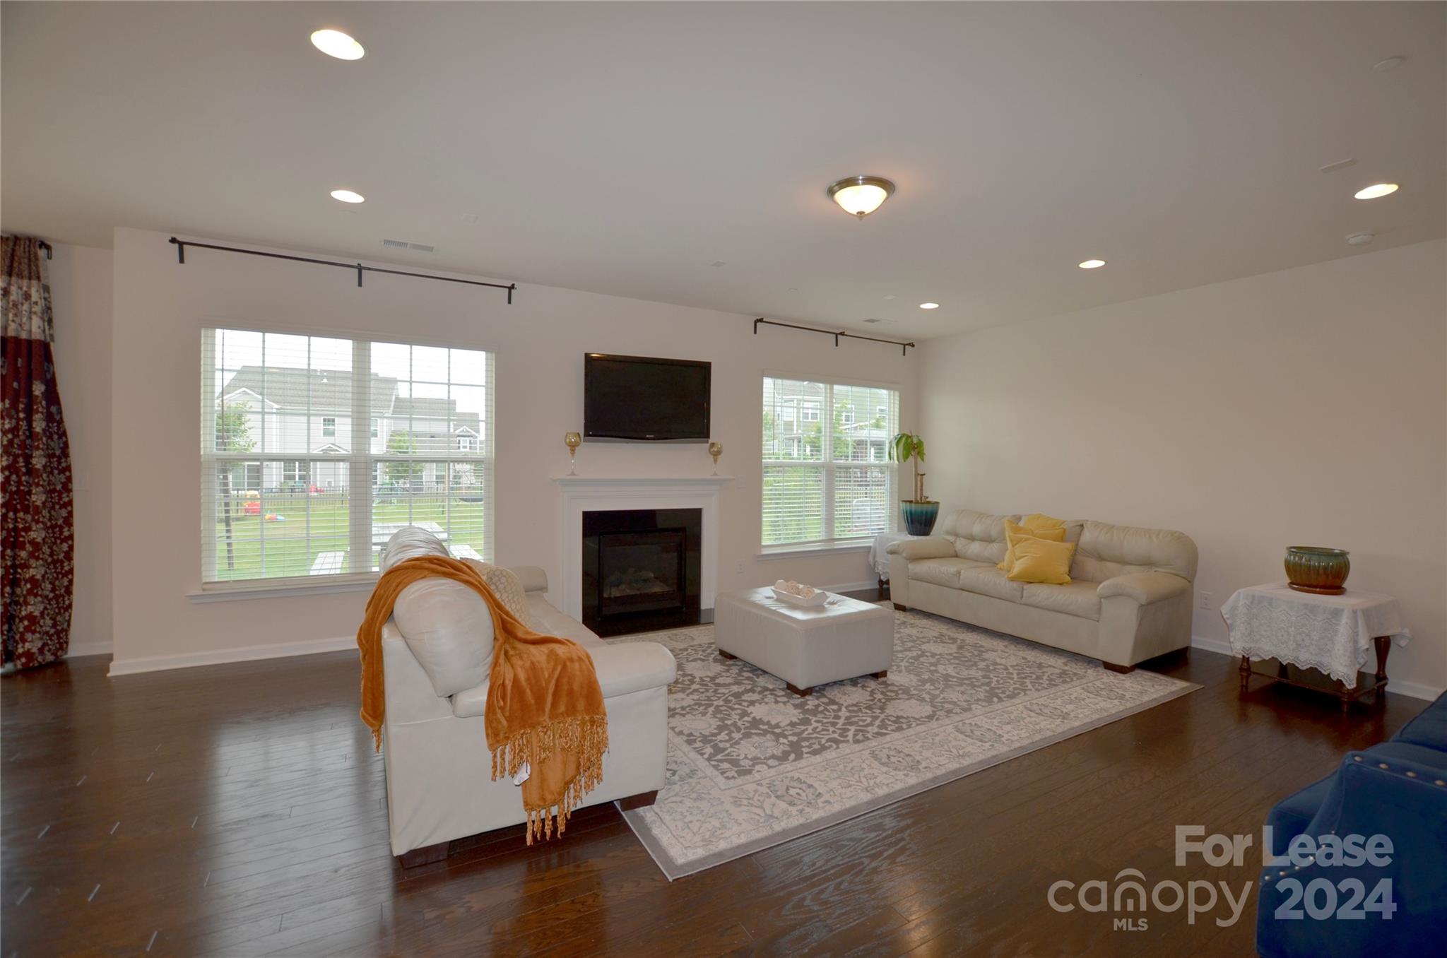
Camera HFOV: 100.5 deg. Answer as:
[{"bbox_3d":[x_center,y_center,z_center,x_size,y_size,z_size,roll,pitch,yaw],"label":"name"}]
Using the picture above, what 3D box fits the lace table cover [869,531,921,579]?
[{"bbox_3d":[2.016,0.791,6.442,0.680,0.380,0.580,0,1,-30],"label":"lace table cover"}]

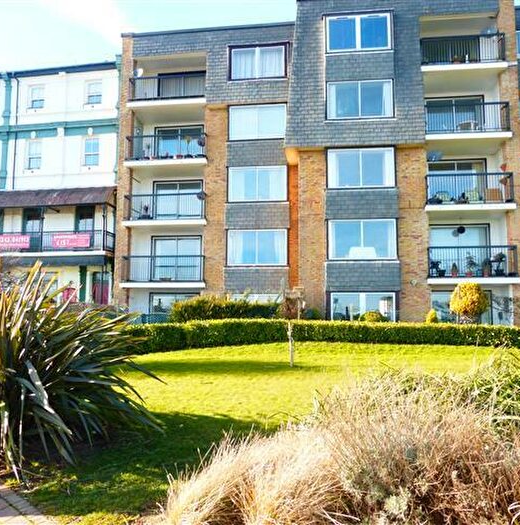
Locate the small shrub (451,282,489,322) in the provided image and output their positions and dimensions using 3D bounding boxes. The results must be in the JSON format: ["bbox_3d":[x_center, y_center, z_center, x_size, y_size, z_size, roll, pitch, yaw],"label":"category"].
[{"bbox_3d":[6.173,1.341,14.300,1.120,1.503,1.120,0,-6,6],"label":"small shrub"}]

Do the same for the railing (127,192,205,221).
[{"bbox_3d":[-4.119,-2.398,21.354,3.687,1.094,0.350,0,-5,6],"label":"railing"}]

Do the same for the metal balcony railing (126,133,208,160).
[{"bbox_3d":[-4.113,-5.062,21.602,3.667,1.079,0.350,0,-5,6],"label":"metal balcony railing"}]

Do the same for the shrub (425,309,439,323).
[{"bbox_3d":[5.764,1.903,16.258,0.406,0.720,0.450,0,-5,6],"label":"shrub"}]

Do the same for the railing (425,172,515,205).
[{"bbox_3d":[7.554,-2.608,17.656,3.012,1.116,0.505,0,-6,6],"label":"railing"}]

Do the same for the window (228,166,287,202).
[{"bbox_3d":[-0.093,-3.279,20.438,2.528,1.562,0.120,0,-5,6],"label":"window"}]

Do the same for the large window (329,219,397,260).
[{"bbox_3d":[3.676,-0.815,17.371,2.471,1.500,0.121,0,-6,6],"label":"large window"}]

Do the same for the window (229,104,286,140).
[{"bbox_3d":[-0.086,-5.968,20.688,2.528,1.562,0.120,0,-5,6],"label":"window"}]

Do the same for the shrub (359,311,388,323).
[{"bbox_3d":[3.344,1.768,14.300,0.884,0.707,0.840,0,-6,6],"label":"shrub"}]

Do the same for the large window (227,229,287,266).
[{"bbox_3d":[-0.099,-0.591,20.188,2.528,1.562,0.120,0,-5,6],"label":"large window"}]

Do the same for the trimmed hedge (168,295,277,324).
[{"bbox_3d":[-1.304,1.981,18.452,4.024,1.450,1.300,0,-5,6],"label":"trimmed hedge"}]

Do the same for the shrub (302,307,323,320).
[{"bbox_3d":[1.623,1.762,15.000,0.680,0.804,0.646,0,-6,6],"label":"shrub"}]

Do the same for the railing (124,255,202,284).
[{"bbox_3d":[-4.019,0.311,20.627,3.551,1.088,0.505,0,-6,6],"label":"railing"}]

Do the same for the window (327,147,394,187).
[{"bbox_3d":[3.683,-3.428,17.632,2.471,1.500,0.121,0,-6,6],"label":"window"}]

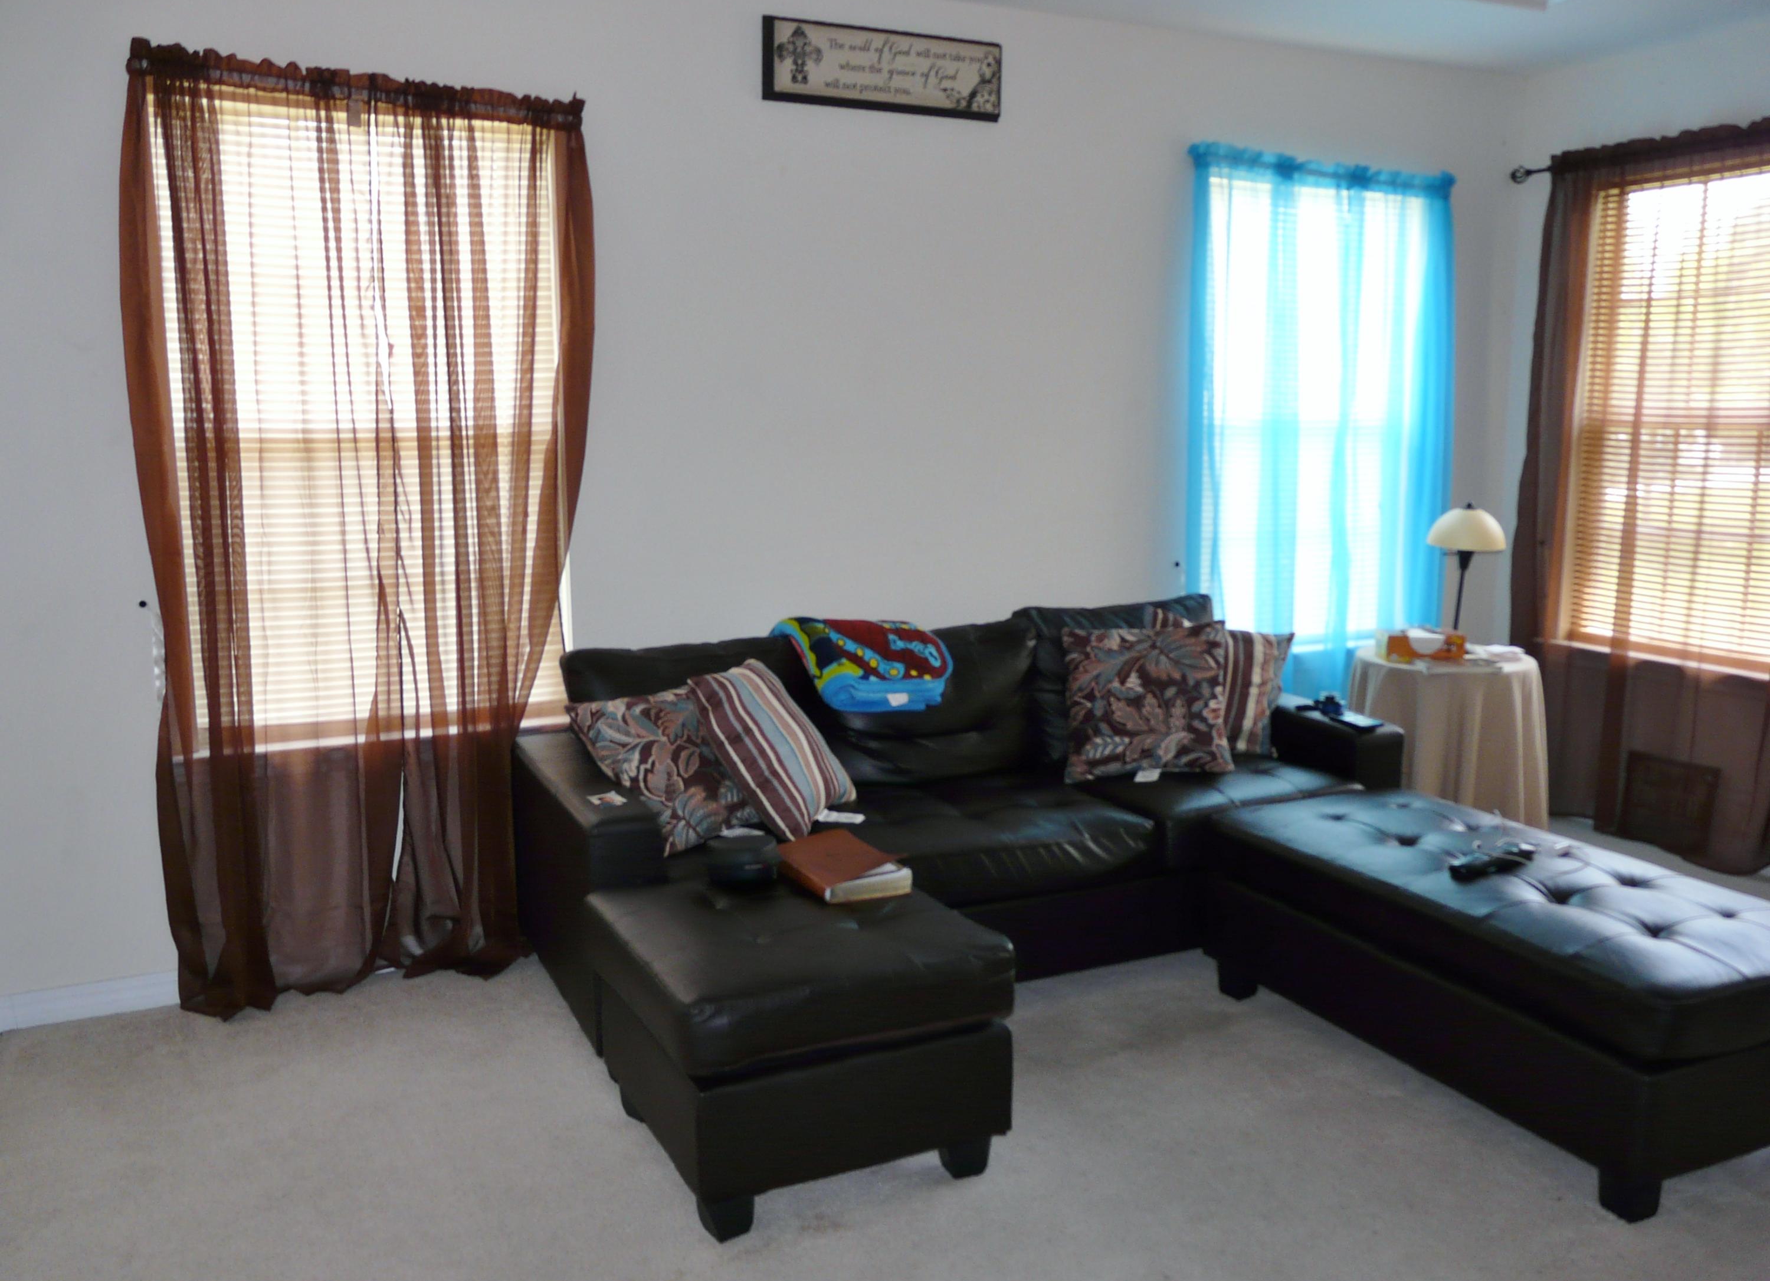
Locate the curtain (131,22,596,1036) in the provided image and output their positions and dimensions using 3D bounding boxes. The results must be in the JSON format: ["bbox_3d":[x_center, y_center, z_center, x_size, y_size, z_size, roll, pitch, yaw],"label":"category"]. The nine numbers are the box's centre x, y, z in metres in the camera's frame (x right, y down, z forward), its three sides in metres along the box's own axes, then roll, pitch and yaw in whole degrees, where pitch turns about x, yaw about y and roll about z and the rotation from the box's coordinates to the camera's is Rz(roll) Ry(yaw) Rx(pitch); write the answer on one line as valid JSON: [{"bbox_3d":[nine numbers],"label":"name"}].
[{"bbox_3d":[-1.155,-0.222,3.318,1.017,2.117,0.128,-4,10,-25],"label":"curtain"}]

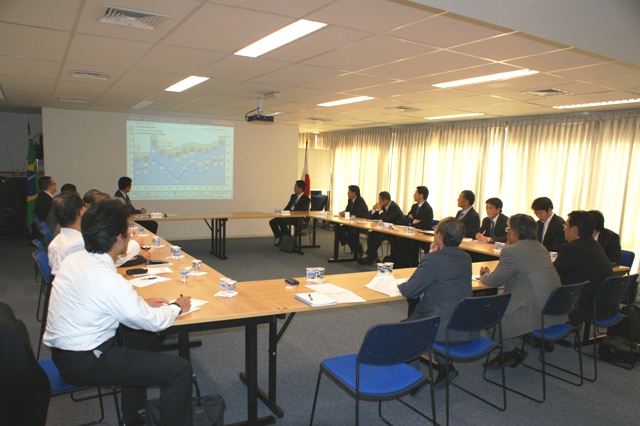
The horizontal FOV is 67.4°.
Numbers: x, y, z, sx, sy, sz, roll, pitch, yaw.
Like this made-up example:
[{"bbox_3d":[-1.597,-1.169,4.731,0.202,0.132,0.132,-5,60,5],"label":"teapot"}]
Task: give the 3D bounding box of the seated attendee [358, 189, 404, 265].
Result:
[{"bbox_3d":[1.061,0.250,8.261,0.770,1.240,0.530,0,6,-25],"label":"seated attendee"}]

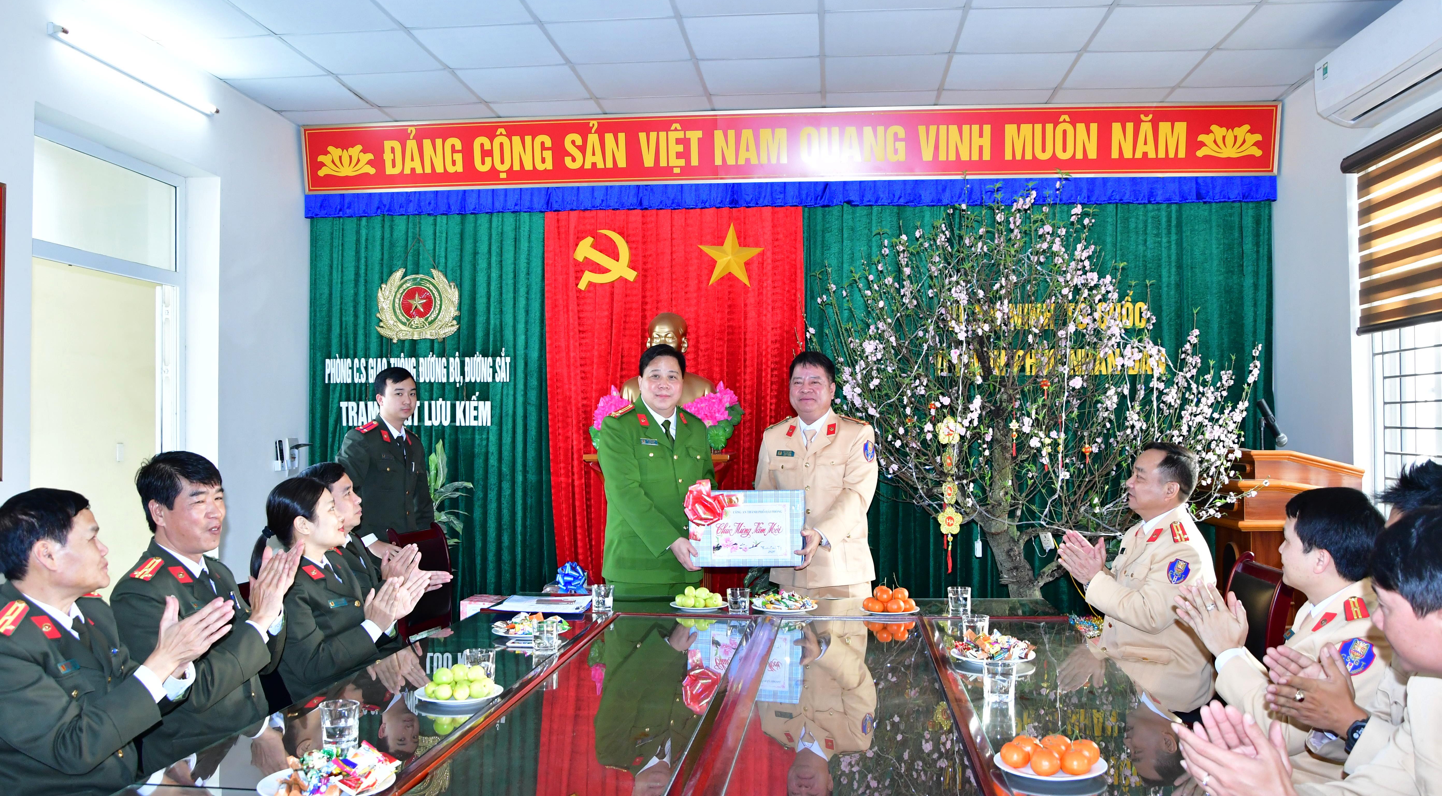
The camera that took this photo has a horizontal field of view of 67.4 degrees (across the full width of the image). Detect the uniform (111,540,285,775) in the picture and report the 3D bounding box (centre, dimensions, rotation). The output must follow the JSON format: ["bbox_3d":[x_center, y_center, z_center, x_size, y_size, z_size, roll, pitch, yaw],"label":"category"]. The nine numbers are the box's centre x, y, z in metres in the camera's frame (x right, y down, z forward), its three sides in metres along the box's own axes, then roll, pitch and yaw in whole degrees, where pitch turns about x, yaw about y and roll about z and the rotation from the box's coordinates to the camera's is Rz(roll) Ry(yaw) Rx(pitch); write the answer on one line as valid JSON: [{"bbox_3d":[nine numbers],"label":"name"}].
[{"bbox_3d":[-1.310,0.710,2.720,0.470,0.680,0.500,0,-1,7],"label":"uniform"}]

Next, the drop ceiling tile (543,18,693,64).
[{"bbox_3d":[-0.448,-1.600,4.836,0.595,0.020,0.585,0,-1,6],"label":"drop ceiling tile"}]

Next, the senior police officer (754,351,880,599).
[{"bbox_3d":[0.363,0.647,4.123,0.500,1.660,0.430,0,-1,12],"label":"senior police officer"}]

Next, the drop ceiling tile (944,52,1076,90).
[{"bbox_3d":[1.398,-1.601,5.271,0.600,0.020,0.580,0,-1,6],"label":"drop ceiling tile"}]

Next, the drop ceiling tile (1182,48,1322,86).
[{"bbox_3d":[2.561,-1.582,5.166,0.600,0.020,0.600,0,-1,6],"label":"drop ceiling tile"}]

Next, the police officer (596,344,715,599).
[{"bbox_3d":[-0.232,0.640,4.053,0.500,1.690,0.430,1,-1,-27],"label":"police officer"}]

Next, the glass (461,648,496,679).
[{"bbox_3d":[-0.601,0.663,2.700,0.076,0.090,0.076,0,-1,6],"label":"glass"}]

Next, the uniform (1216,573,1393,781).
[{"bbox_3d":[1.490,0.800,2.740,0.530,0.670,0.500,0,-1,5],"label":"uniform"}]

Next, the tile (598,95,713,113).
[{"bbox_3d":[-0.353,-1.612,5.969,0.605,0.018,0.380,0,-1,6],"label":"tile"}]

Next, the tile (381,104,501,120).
[{"bbox_3d":[-1.564,-1.593,6.016,0.600,0.020,0.310,0,-1,6],"label":"tile"}]

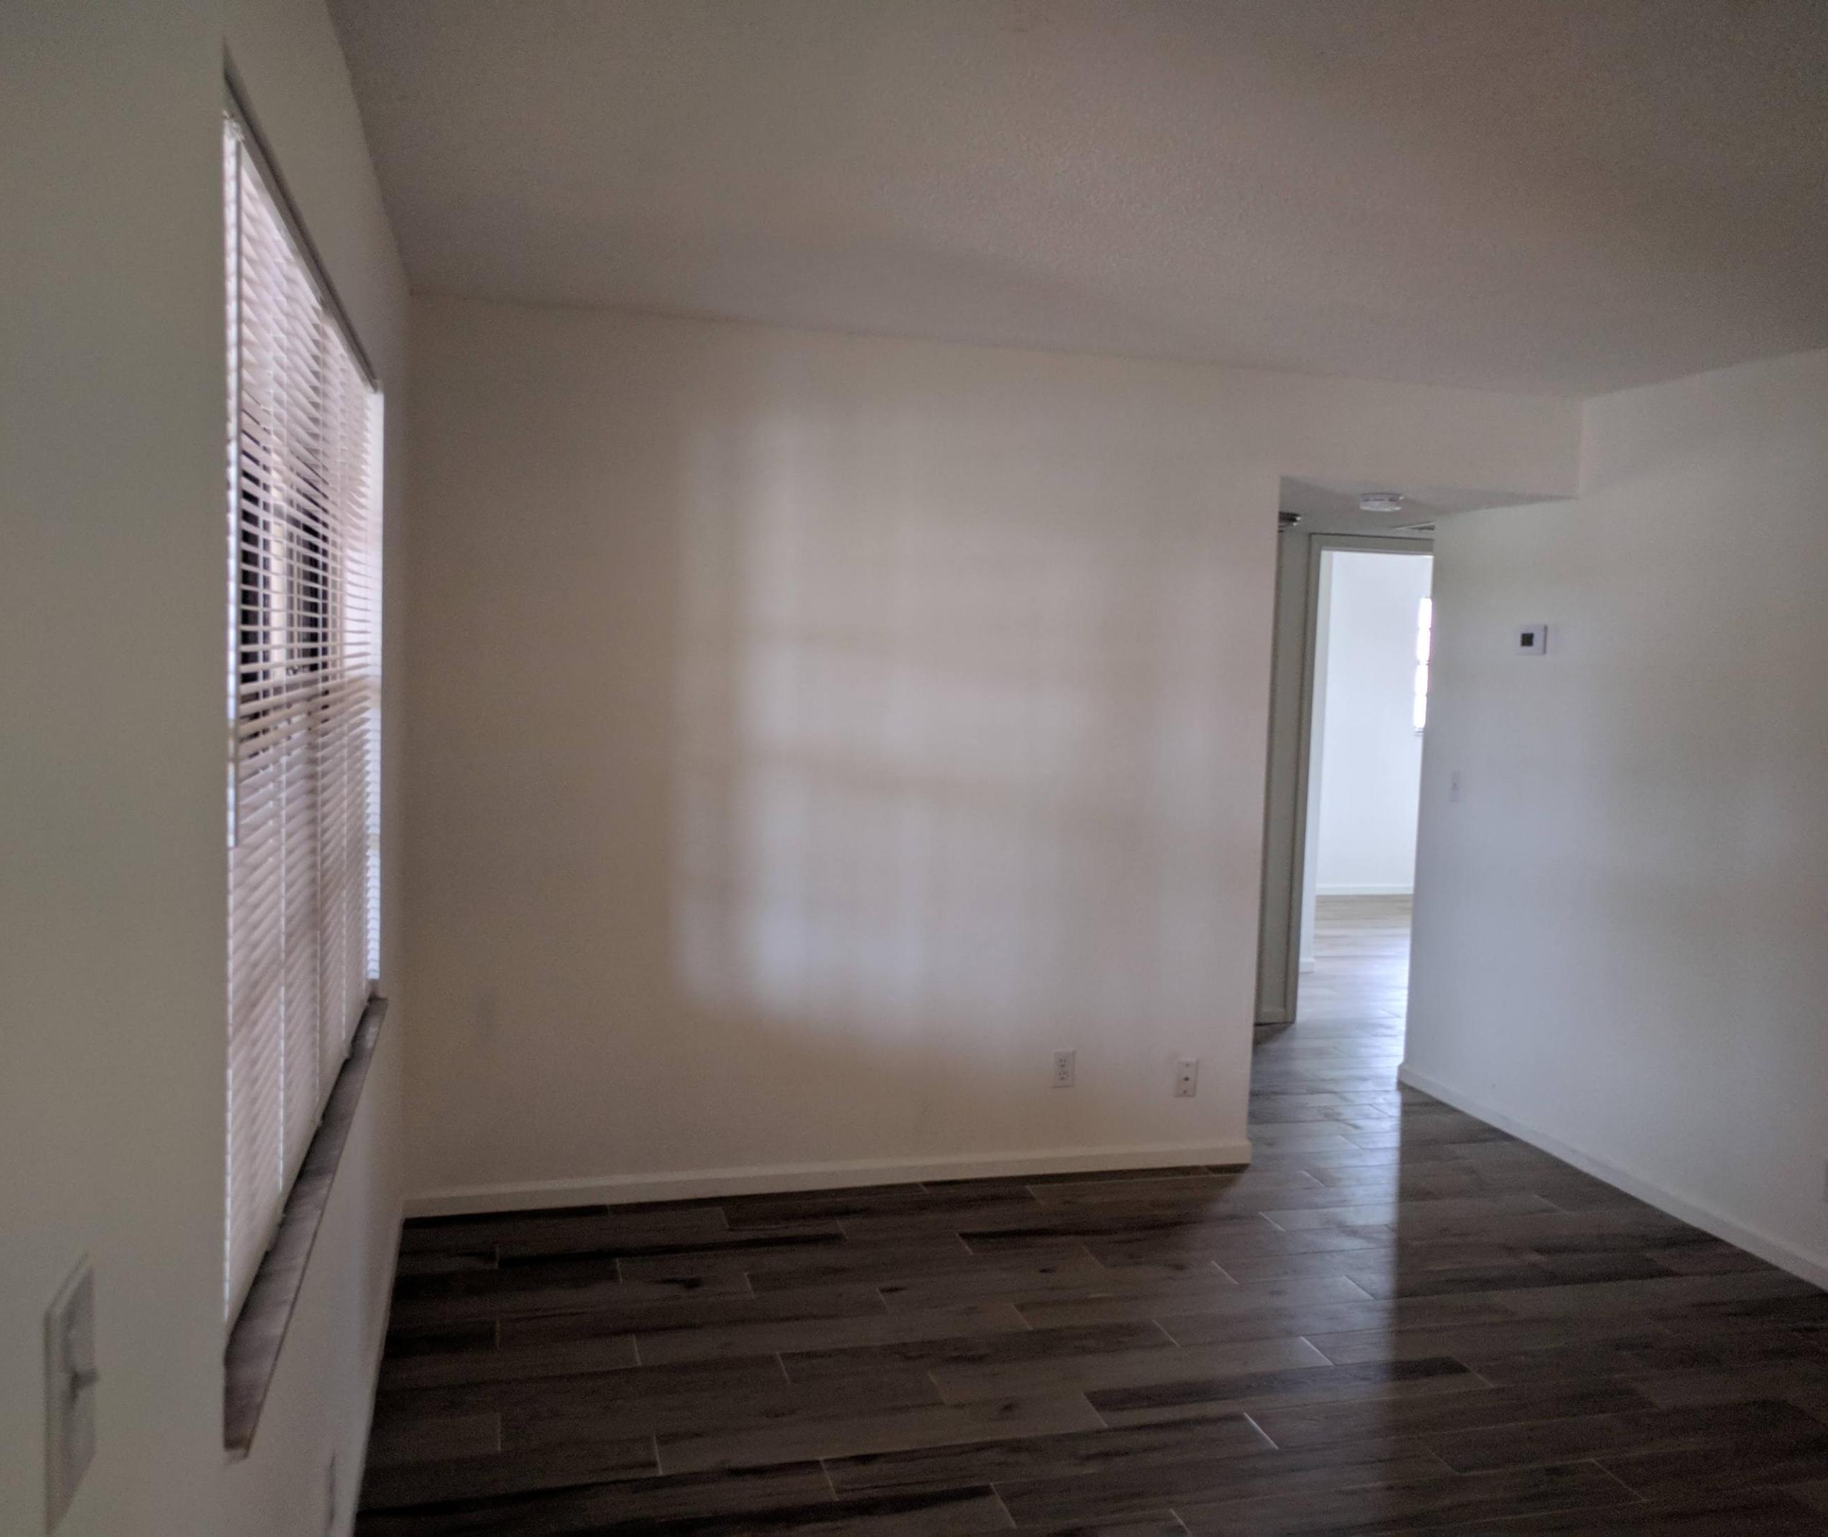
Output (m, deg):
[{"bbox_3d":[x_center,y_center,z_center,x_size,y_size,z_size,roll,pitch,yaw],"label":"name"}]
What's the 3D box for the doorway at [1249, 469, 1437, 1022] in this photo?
[{"bbox_3d":[2.036,0.055,6.813,0.870,2.120,0.130,1,5,-15],"label":"doorway"}]

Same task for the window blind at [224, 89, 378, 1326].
[{"bbox_3d":[-0.913,-0.075,2.304,0.040,1.280,1.870,1,5,-15],"label":"window blind"}]

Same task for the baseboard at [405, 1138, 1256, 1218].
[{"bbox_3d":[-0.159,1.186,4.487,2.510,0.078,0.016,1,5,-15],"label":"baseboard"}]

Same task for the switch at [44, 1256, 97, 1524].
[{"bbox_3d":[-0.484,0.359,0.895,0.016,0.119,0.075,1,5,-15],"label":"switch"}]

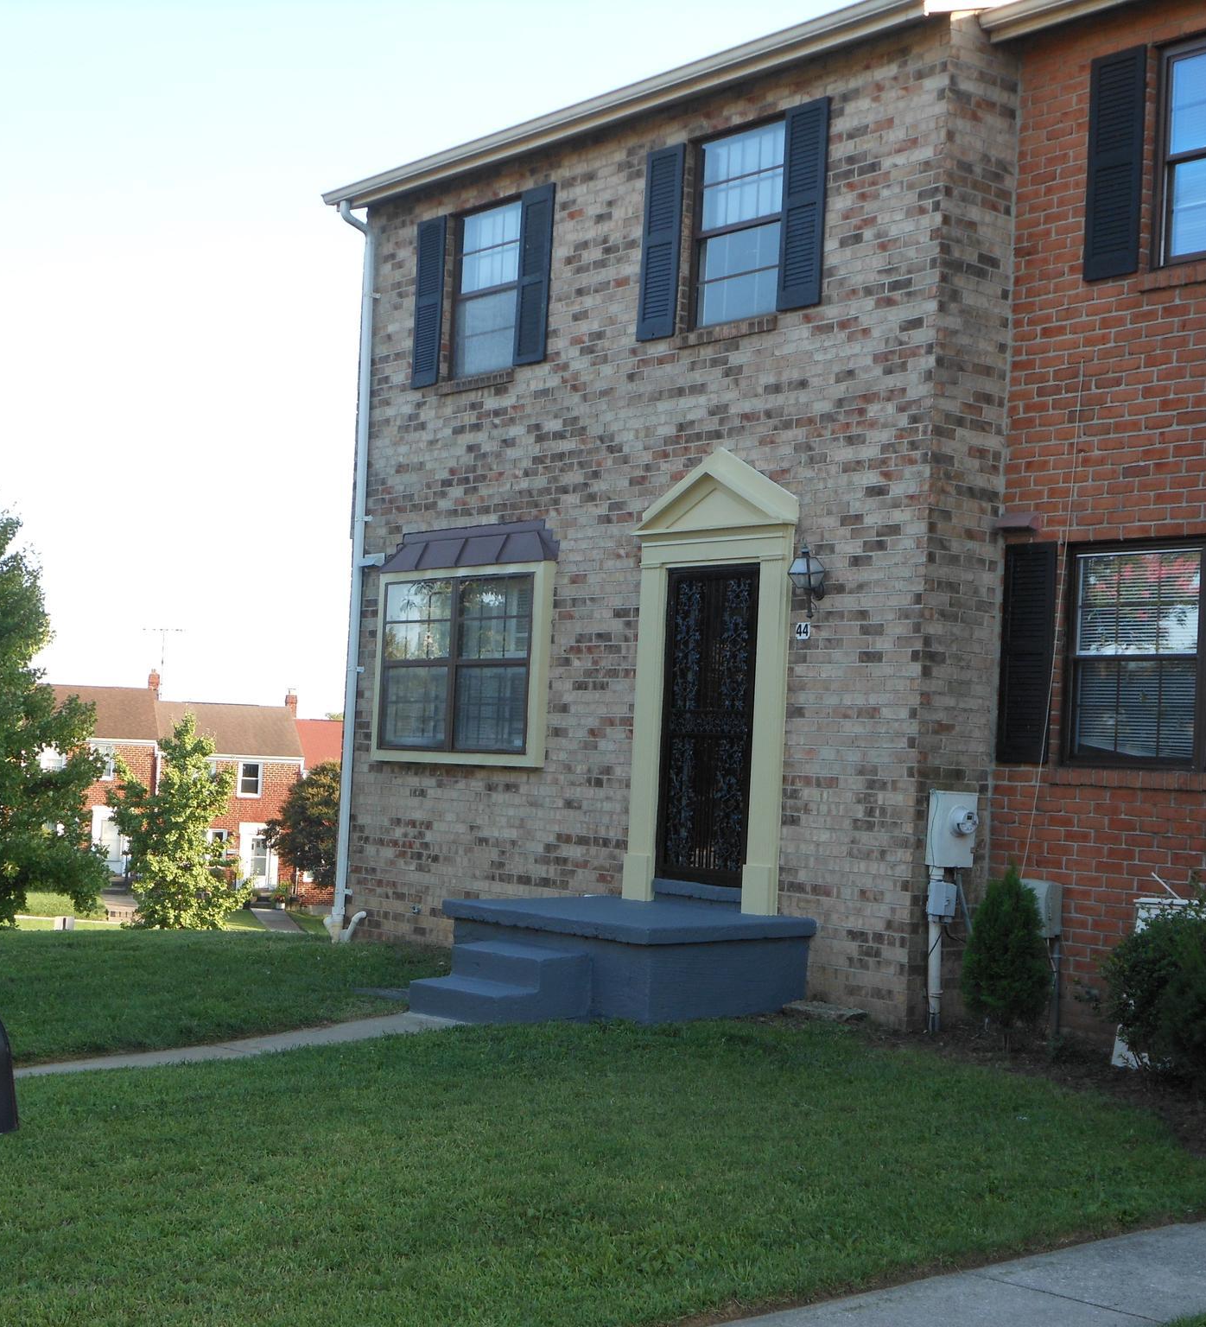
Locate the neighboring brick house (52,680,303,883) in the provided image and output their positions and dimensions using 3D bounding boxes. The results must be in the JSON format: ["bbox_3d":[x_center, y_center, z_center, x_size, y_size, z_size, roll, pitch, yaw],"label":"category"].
[{"bbox_3d":[-18.189,4.774,88.188,11.000,8.200,8.800,3,-2,-17],"label":"neighboring brick house"}]

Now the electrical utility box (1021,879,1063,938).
[{"bbox_3d":[2.452,1.380,12.383,0.108,0.304,0.252,4,-3,-36],"label":"electrical utility box"}]

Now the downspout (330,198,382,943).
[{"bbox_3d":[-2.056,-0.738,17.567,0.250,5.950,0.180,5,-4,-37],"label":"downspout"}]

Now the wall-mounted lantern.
[{"bbox_3d":[1.230,-0.510,13.217,0.250,0.480,0.230,5,-4,-37],"label":"wall-mounted lantern"}]

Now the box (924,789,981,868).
[{"bbox_3d":[2.036,0.957,12.600,0.320,0.440,0.180,5,-4,-37],"label":"box"}]

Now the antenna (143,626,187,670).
[{"bbox_3d":[-17.632,-0.611,88.300,1.700,1.720,1.100,3,-2,-17],"label":"antenna"}]

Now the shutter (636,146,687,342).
[{"bbox_3d":[0.388,-2.802,14.668,0.035,1.281,0.350,4,-3,-36],"label":"shutter"}]

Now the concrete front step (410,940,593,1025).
[{"bbox_3d":[-0.601,1.886,12.974,0.685,0.390,0.890,4,-3,-36],"label":"concrete front step"}]

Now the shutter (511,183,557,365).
[{"bbox_3d":[-0.501,-2.797,15.873,0.035,1.270,0.358,4,-3,-36],"label":"shutter"}]

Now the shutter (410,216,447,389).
[{"bbox_3d":[-1.352,-2.805,17.091,0.035,1.310,0.365,5,-4,-37],"label":"shutter"}]

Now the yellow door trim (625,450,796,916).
[{"bbox_3d":[0.642,0.080,14.007,0.150,2.920,1.500,5,-4,-37],"label":"yellow door trim"}]

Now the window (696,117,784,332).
[{"bbox_3d":[0.916,-2.836,14.255,0.100,1.290,1.020,5,-4,-37],"label":"window"}]

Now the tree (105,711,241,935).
[{"bbox_3d":[-9.343,3.592,48.000,3.000,5.000,3.000,3,-3,0],"label":"tree"}]

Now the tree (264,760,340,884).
[{"bbox_3d":[-9.631,5.831,76.000,4.500,5.100,4.500,3,-3,0],"label":"tree"}]

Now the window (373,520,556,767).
[{"bbox_3d":[-1.048,-0.127,16.322,0.145,1.768,2.232,4,-3,-36],"label":"window"}]

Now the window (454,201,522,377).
[{"bbox_3d":[-0.844,-2.813,16.585,0.100,1.290,1.020,5,-4,-37],"label":"window"}]

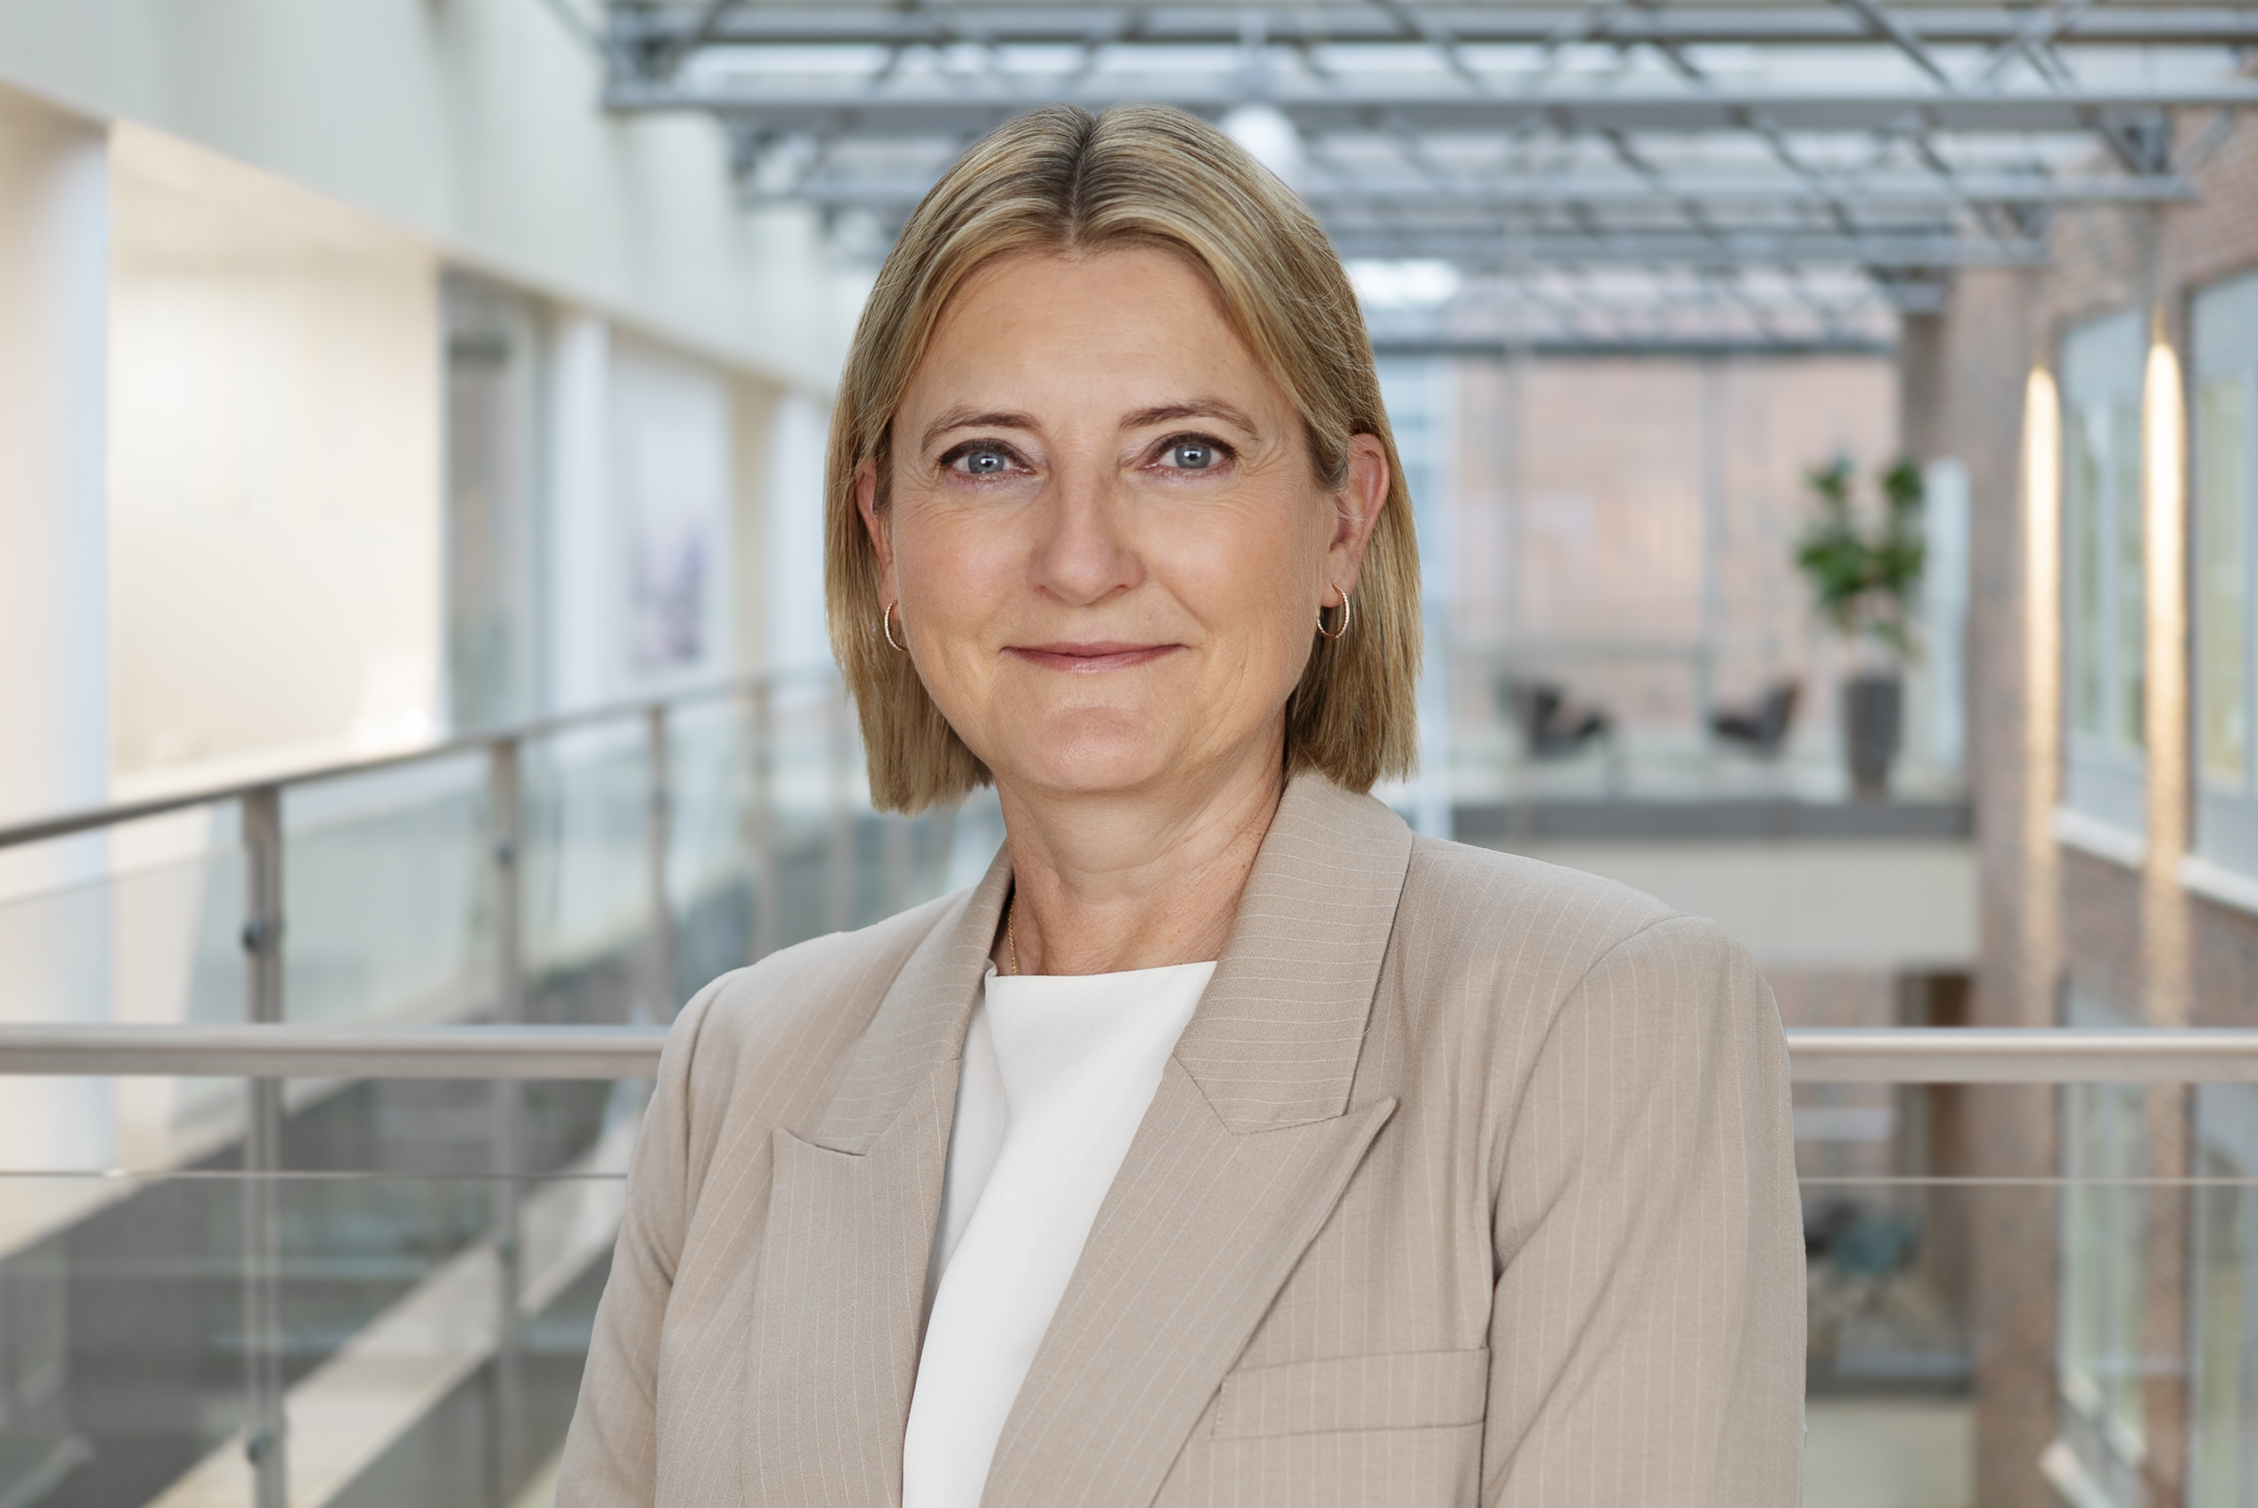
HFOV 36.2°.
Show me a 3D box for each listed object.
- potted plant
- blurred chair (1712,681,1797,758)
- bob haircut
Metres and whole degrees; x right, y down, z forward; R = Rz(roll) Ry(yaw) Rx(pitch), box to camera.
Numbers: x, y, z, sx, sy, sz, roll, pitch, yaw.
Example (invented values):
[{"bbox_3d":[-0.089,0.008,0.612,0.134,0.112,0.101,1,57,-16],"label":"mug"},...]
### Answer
[{"bbox_3d":[4.745,-0.830,22.400,0.820,2.180,0.800,0,3,0],"label":"potted plant"},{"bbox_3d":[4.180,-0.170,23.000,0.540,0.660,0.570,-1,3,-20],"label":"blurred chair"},{"bbox_3d":[-0.002,-0.099,1.162,0.198,0.232,0.200,-1,3,7],"label":"bob haircut"}]

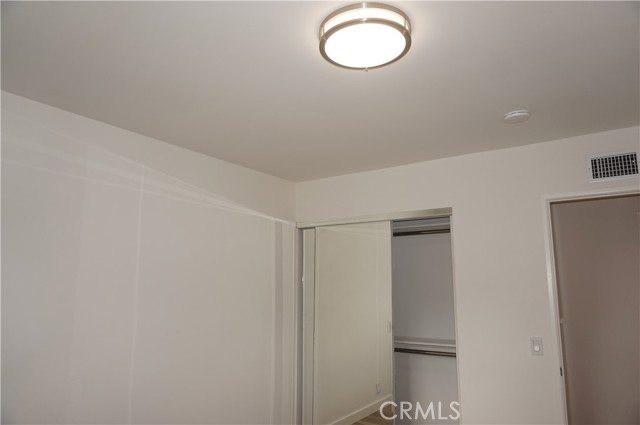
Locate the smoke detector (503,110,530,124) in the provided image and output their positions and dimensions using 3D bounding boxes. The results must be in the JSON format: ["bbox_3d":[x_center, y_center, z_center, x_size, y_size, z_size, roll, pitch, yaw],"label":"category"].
[{"bbox_3d":[1.135,-0.545,2.455,0.138,0.034,0.138,-6,-12,34],"label":"smoke detector"}]

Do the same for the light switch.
[{"bbox_3d":[1.405,0.869,2.761,0.071,0.115,0.012,-6,-12,34],"label":"light switch"}]

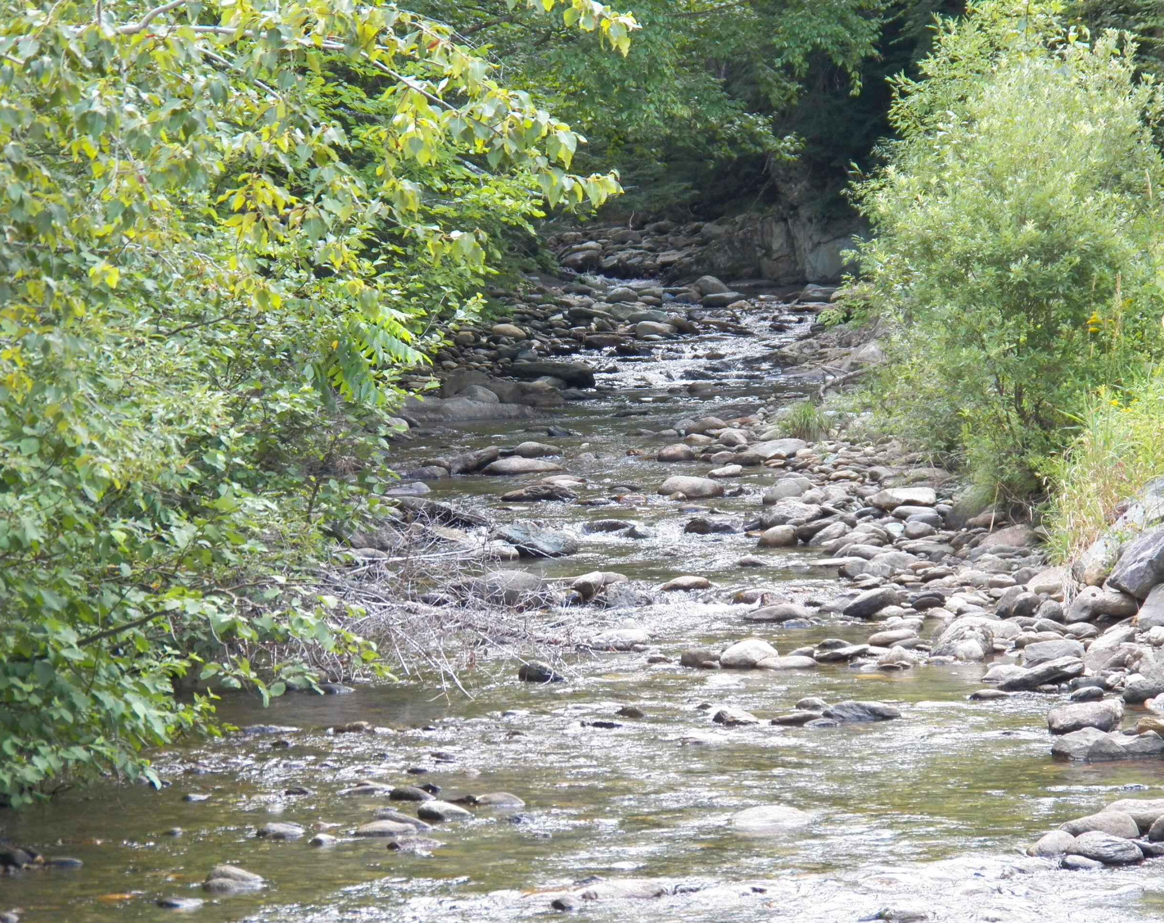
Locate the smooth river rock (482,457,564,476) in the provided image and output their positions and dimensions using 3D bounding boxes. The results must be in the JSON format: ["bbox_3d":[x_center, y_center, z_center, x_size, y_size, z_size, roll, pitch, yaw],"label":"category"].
[{"bbox_3d":[-0.337,0.038,28.779,0.469,0.120,0.304,0,7,0],"label":"smooth river rock"}]

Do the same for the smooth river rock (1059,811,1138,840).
[{"bbox_3d":[1.967,1.397,19.020,0.314,0.124,0.212,0,7,0],"label":"smooth river rock"}]

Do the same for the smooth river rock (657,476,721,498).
[{"bbox_3d":[0.602,0.152,27.906,0.364,0.134,0.261,0,7,0],"label":"smooth river rock"}]

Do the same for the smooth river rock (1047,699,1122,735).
[{"bbox_3d":[2.120,1.083,21.128,0.316,0.159,0.214,0,7,0],"label":"smooth river rock"}]

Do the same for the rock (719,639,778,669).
[{"bbox_3d":[0.754,0.875,22.684,0.270,0.143,0.210,0,7,0],"label":"rock"}]

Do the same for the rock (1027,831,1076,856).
[{"bbox_3d":[1.770,1.438,18.769,0.198,0.107,0.158,0,7,0],"label":"rock"}]

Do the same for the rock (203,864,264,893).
[{"bbox_3d":[-1.267,1.521,18.185,0.223,0.113,0.167,0,7,0],"label":"rock"}]

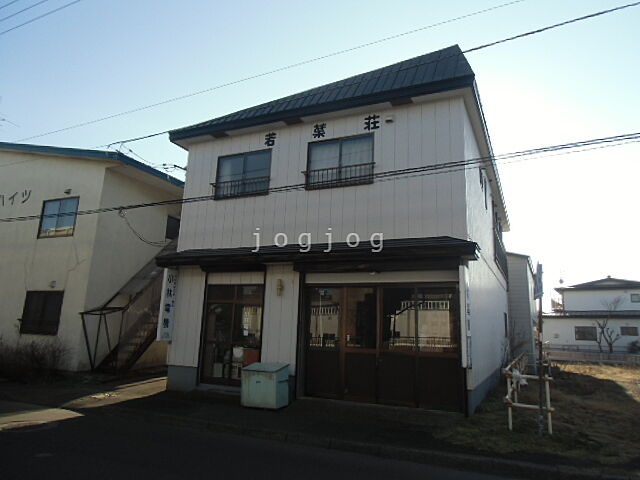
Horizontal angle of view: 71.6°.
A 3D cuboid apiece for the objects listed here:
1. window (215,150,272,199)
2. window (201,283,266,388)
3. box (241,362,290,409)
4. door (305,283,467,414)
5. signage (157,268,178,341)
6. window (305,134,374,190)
[{"bbox_3d":[-2.016,-1.701,11.585,1.680,1.210,0.120,-3,-13,25],"label":"window"},{"bbox_3d":[-2.130,2.280,10.787,1.730,2.390,0.120,-3,-13,25],"label":"window"},{"bbox_3d":[-1.134,2.995,9.193,0.860,0.810,0.560,-3,-13,25],"label":"box"},{"bbox_3d":[1.200,2.123,9.287,3.420,2.470,0.120,-3,-13,25],"label":"door"},{"bbox_3d":[-3.930,1.675,11.475,0.110,1.840,0.410,-3,-13,25],"label":"signage"},{"bbox_3d":[0.457,-1.823,10.430,1.700,1.210,0.120,-3,-13,25],"label":"window"}]

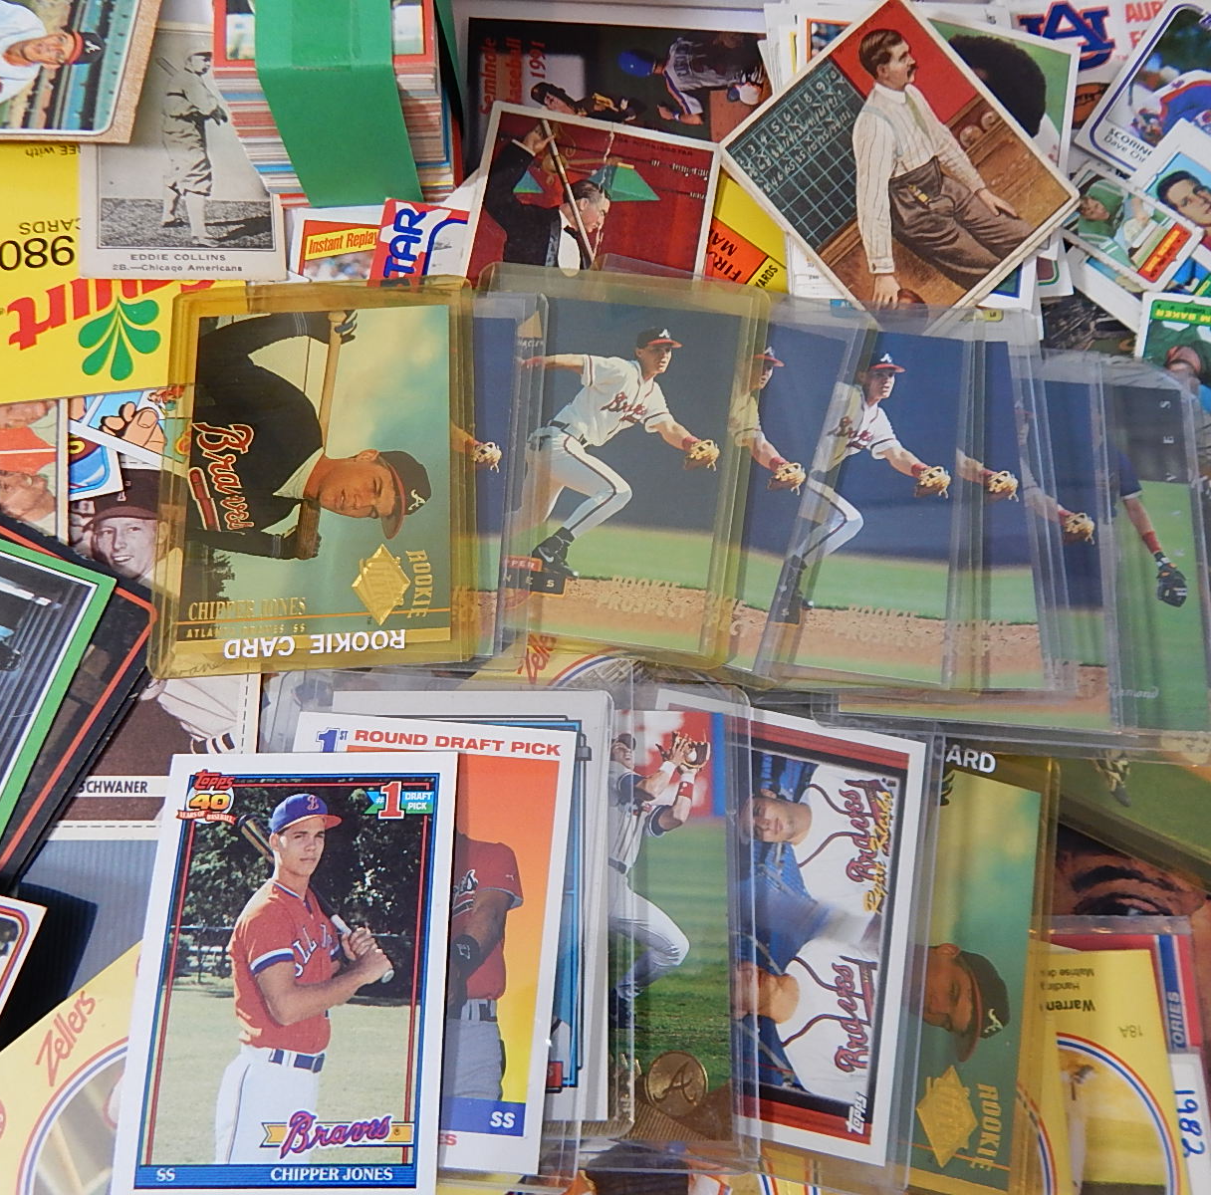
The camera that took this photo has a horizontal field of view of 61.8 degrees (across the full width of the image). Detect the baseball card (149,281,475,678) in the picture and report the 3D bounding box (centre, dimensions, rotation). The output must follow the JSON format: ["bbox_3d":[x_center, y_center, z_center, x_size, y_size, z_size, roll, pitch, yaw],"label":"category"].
[{"bbox_3d":[-0.071,-0.033,0.249,0.076,0.003,0.102,-3,73,-2],"label":"baseball card"}]

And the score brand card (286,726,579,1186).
[{"bbox_3d":[-0.042,0.070,0.217,0.064,0.002,0.089,4,72,3],"label":"score brand card"}]

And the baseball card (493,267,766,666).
[{"bbox_3d":[-0.003,-0.036,0.249,0.076,0.003,0.102,8,73,6],"label":"baseball card"}]

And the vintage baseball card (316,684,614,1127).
[{"bbox_3d":[-0.031,0.063,0.219,0.064,0.001,0.089,0,69,0],"label":"vintage baseball card"}]

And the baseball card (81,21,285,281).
[{"bbox_3d":[-0.114,-0.122,0.274,0.051,0.002,0.083,-3,74,-14],"label":"baseball card"}]

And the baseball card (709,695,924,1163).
[{"bbox_3d":[0.035,0.069,0.223,0.064,0.002,0.089,11,69,4],"label":"baseball card"}]

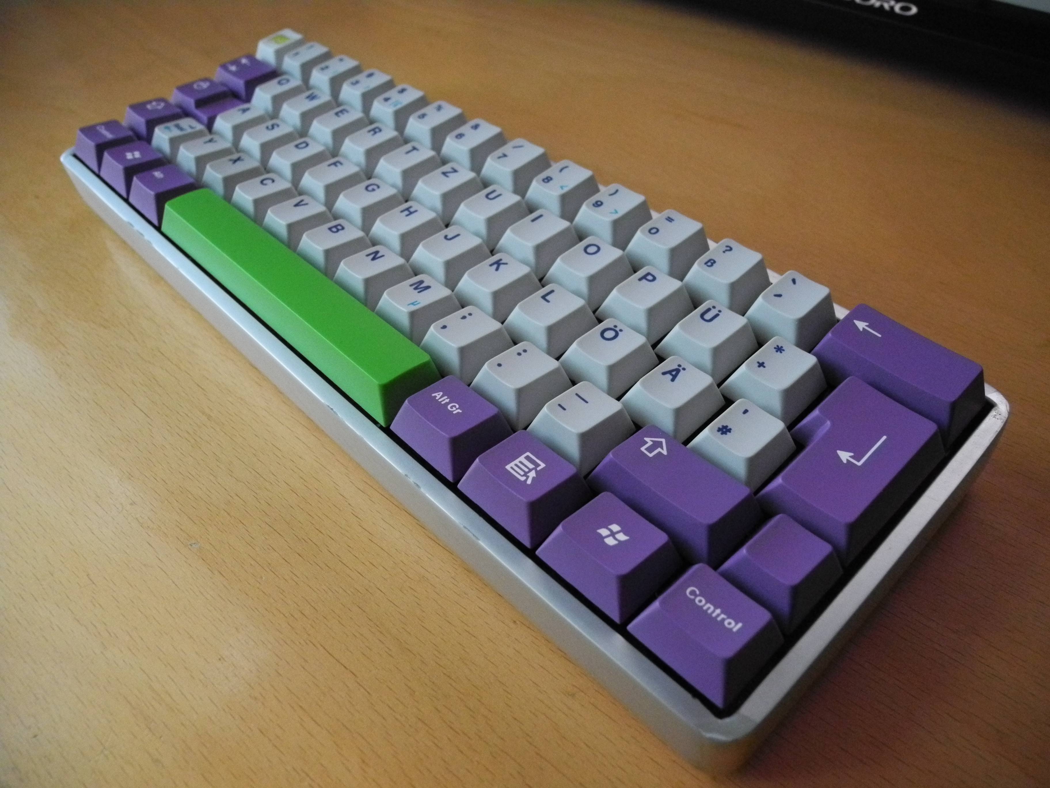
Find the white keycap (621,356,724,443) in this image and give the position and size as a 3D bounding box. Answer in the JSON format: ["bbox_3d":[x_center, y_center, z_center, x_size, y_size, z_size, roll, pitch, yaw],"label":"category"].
[{"bbox_3d":[0.032,0.000,0.187,0.018,0.007,0.018,-38,54,-24],"label":"white keycap"}]

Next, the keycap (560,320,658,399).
[{"bbox_3d":[0.019,-0.009,0.198,0.018,0.007,0.018,-38,54,-24],"label":"keycap"}]

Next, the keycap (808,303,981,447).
[{"bbox_3d":[0.081,-0.005,0.185,0.018,0.009,0.037,-38,54,-24],"label":"keycap"}]

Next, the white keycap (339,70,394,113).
[{"bbox_3d":[-0.054,-0.103,0.291,0.018,0.009,0.018,-38,54,-24],"label":"white keycap"}]

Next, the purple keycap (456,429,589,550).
[{"bbox_3d":[-0.001,0.017,0.174,0.018,0.009,0.023,-38,54,-24],"label":"purple keycap"}]

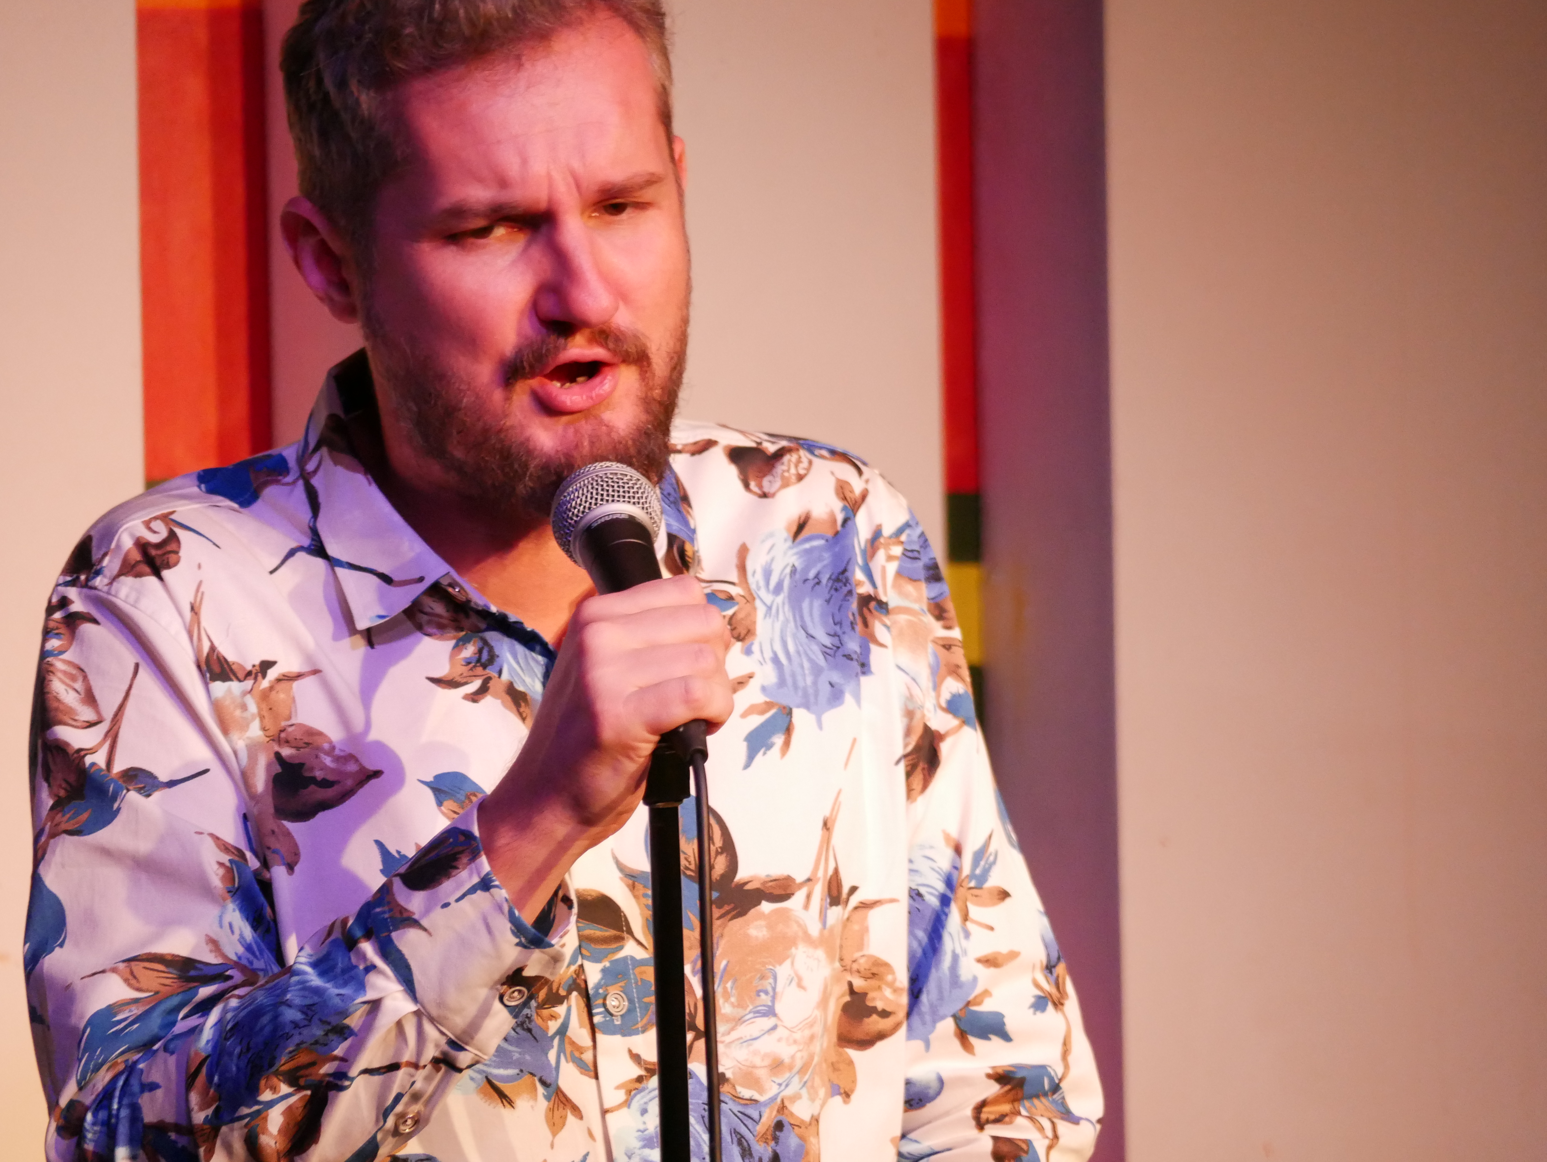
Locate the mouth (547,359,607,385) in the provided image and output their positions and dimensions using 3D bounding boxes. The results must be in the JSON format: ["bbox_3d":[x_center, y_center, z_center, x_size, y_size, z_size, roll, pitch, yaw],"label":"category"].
[{"bbox_3d":[-0.089,-0.094,6.680,0.031,0.012,0.016,-10,13,-21],"label":"mouth"}]

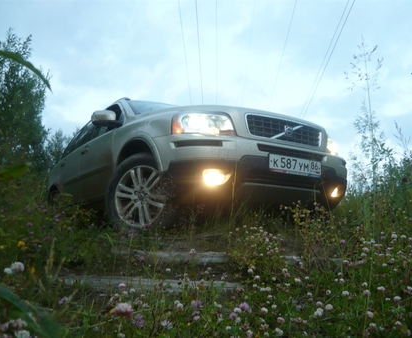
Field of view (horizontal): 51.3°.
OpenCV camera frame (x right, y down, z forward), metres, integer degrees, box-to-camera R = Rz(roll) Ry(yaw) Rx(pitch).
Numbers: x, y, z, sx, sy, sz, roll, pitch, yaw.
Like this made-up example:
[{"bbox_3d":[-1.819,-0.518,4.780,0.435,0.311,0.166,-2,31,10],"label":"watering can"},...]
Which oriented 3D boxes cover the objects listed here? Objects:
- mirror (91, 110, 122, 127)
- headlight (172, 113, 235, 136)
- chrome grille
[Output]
[{"bbox_3d":[-1.001,-0.476,4.239,0.250,0.155,0.145,7,-12,-31],"label":"mirror"},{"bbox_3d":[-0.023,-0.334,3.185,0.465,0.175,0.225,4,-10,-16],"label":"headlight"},{"bbox_3d":[0.637,-0.288,3.337,0.755,0.190,0.100,7,-12,-31],"label":"chrome grille"}]

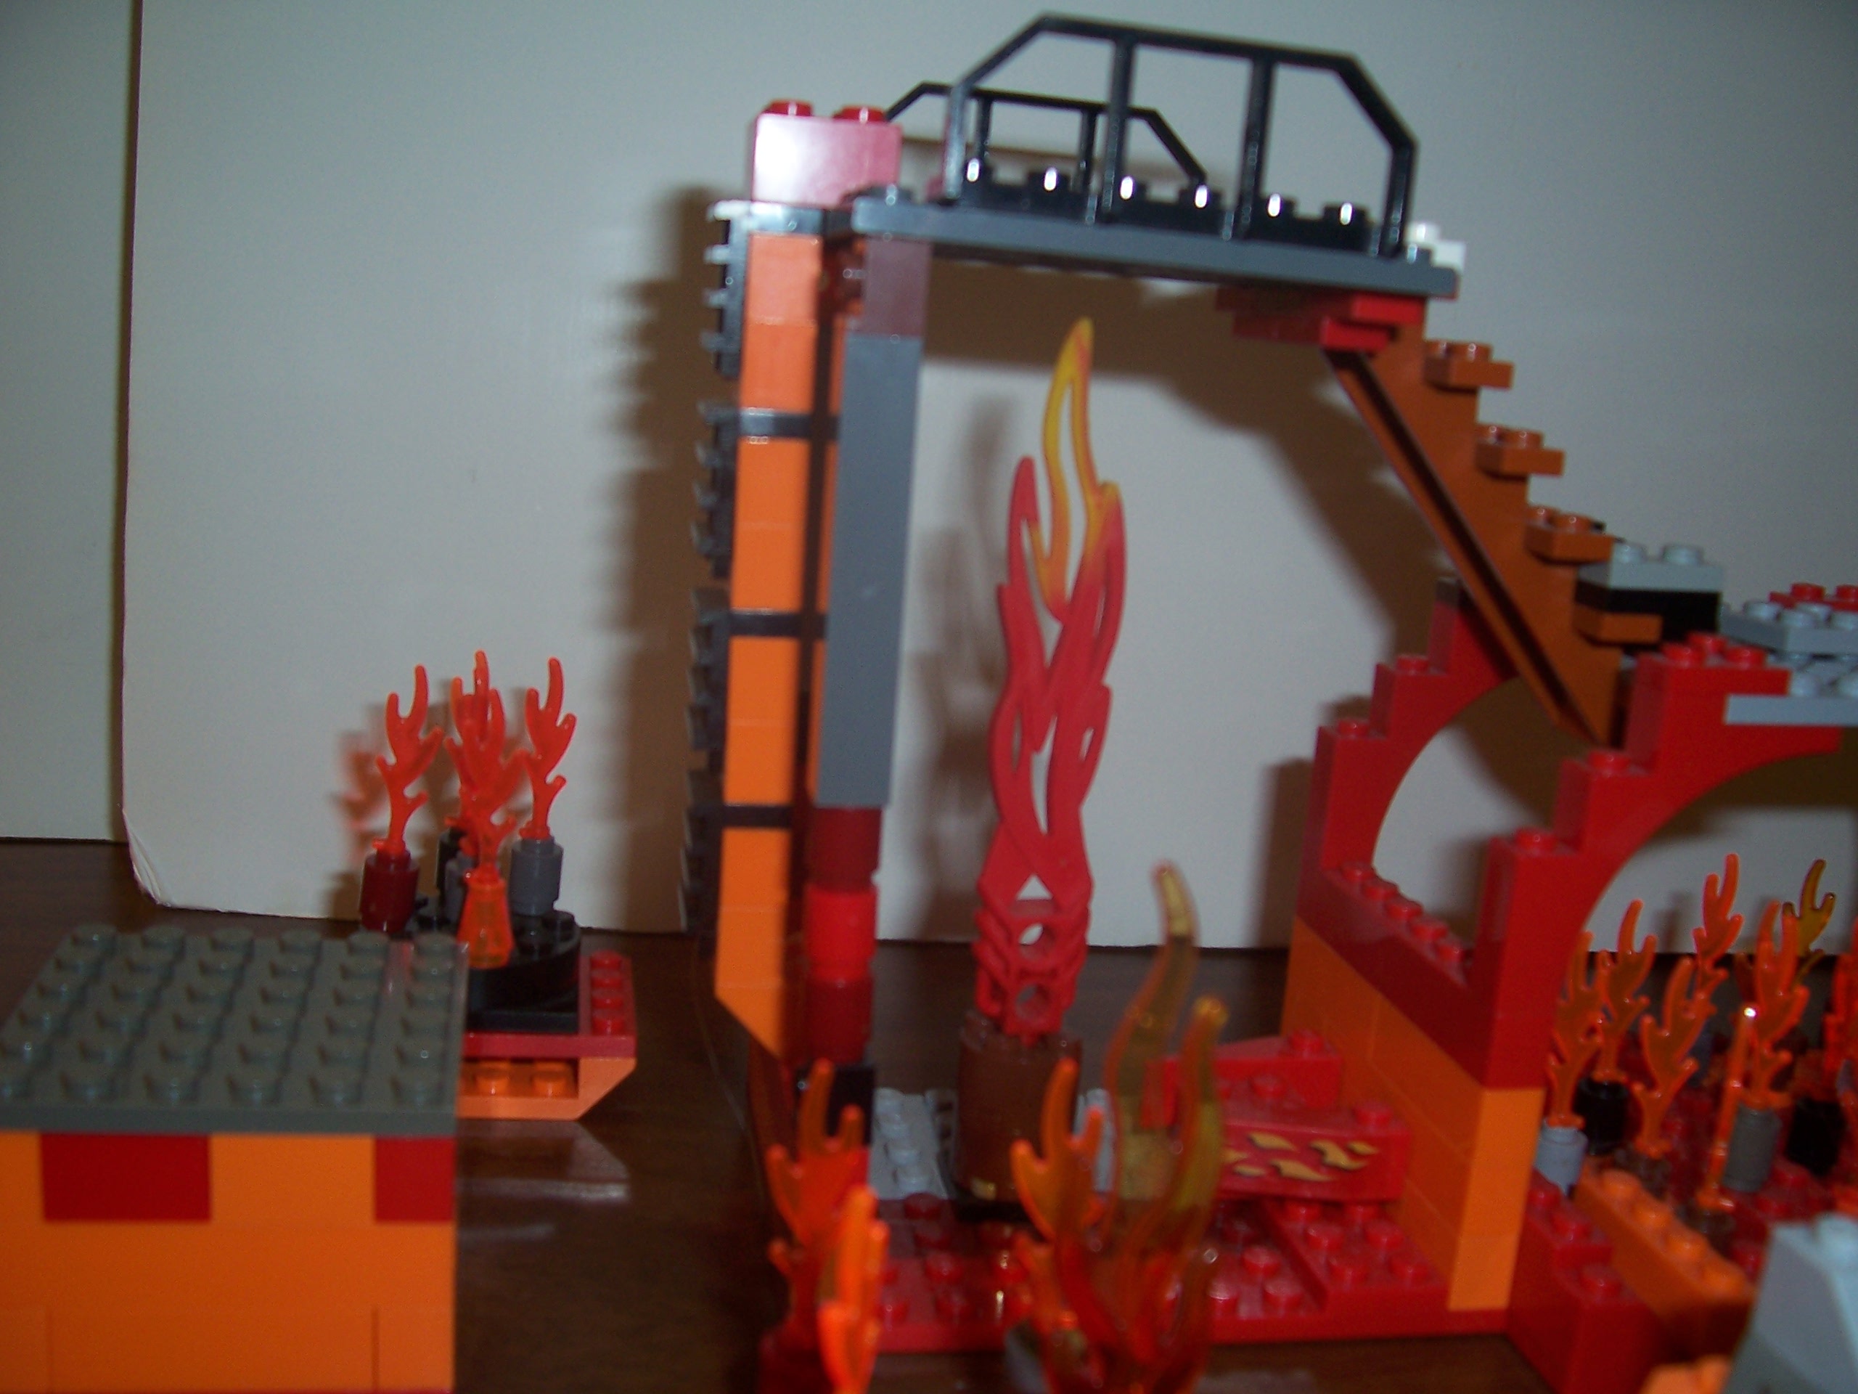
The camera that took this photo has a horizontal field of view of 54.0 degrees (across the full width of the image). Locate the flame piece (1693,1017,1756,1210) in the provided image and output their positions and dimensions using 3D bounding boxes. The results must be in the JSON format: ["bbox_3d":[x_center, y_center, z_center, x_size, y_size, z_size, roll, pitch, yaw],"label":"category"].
[{"bbox_3d":[0.097,0.050,0.222,0.005,0.026,0.009,10,13,28],"label":"flame piece"}]

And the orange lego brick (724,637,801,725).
[{"bbox_3d":[-0.020,-0.003,0.213,0.008,0.010,0.010,2,11,-10],"label":"orange lego brick"}]

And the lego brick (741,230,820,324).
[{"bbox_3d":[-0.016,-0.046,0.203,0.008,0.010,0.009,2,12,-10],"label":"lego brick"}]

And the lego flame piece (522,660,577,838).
[{"bbox_3d":[-0.056,0.008,0.269,0.009,0.028,0.004,1,12,-12],"label":"lego flame piece"}]

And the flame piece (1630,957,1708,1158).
[{"bbox_3d":[0.095,0.047,0.235,0.009,0.027,0.005,9,12,24],"label":"flame piece"}]

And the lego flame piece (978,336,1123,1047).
[{"bbox_3d":[0.015,-0.002,0.224,0.015,0.088,0.007,1,12,-9],"label":"lego flame piece"}]

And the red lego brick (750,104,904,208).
[{"bbox_3d":[-0.012,-0.059,0.202,0.016,0.011,0.015,2,12,-10],"label":"red lego brick"}]

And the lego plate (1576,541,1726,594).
[{"bbox_3d":[0.089,-0.016,0.225,0.015,0.005,0.008,2,12,-10],"label":"lego plate"}]

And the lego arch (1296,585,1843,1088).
[{"bbox_3d":[0.082,0.016,0.245,0.040,0.050,0.064,2,12,-9],"label":"lego arch"}]

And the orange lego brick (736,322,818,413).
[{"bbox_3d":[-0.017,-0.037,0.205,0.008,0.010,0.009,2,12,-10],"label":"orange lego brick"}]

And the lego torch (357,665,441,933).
[{"bbox_3d":[-0.076,0.014,0.260,0.012,0.038,0.008,0,13,-16],"label":"lego torch"}]

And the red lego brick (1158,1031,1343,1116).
[{"bbox_3d":[0.041,0.051,0.248,0.028,0.011,0.010,2,12,-10],"label":"red lego brick"}]

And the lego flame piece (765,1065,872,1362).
[{"bbox_3d":[-0.010,0.045,0.161,0.009,0.026,0.004,3,12,-3],"label":"lego flame piece"}]

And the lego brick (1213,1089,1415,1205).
[{"bbox_3d":[0.044,0.057,0.233,0.030,0.010,0.015,3,11,-5],"label":"lego brick"}]

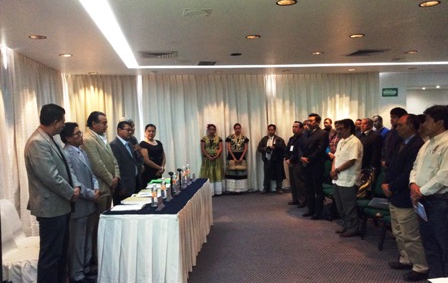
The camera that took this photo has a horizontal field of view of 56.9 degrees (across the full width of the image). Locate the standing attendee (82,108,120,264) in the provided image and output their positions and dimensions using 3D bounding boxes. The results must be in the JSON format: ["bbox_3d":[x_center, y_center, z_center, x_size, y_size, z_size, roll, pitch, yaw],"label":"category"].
[{"bbox_3d":[-1.372,0.552,4.659,0.400,1.750,0.520,0,4,22],"label":"standing attendee"}]

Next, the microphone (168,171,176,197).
[{"bbox_3d":[-0.628,0.507,4.928,0.090,0.300,0.080,-2,3,-6],"label":"microphone"}]

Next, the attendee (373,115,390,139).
[{"bbox_3d":[2.987,0.307,7.837,0.360,1.640,0.500,-3,4,-22],"label":"attendee"}]

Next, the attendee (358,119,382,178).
[{"bbox_3d":[2.487,0.387,7.040,0.360,1.600,0.500,-3,4,-18],"label":"attendee"}]

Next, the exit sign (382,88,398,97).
[{"bbox_3d":[3.866,-1.133,9.605,0.380,0.200,0.050,-2,3,-8],"label":"exit sign"}]

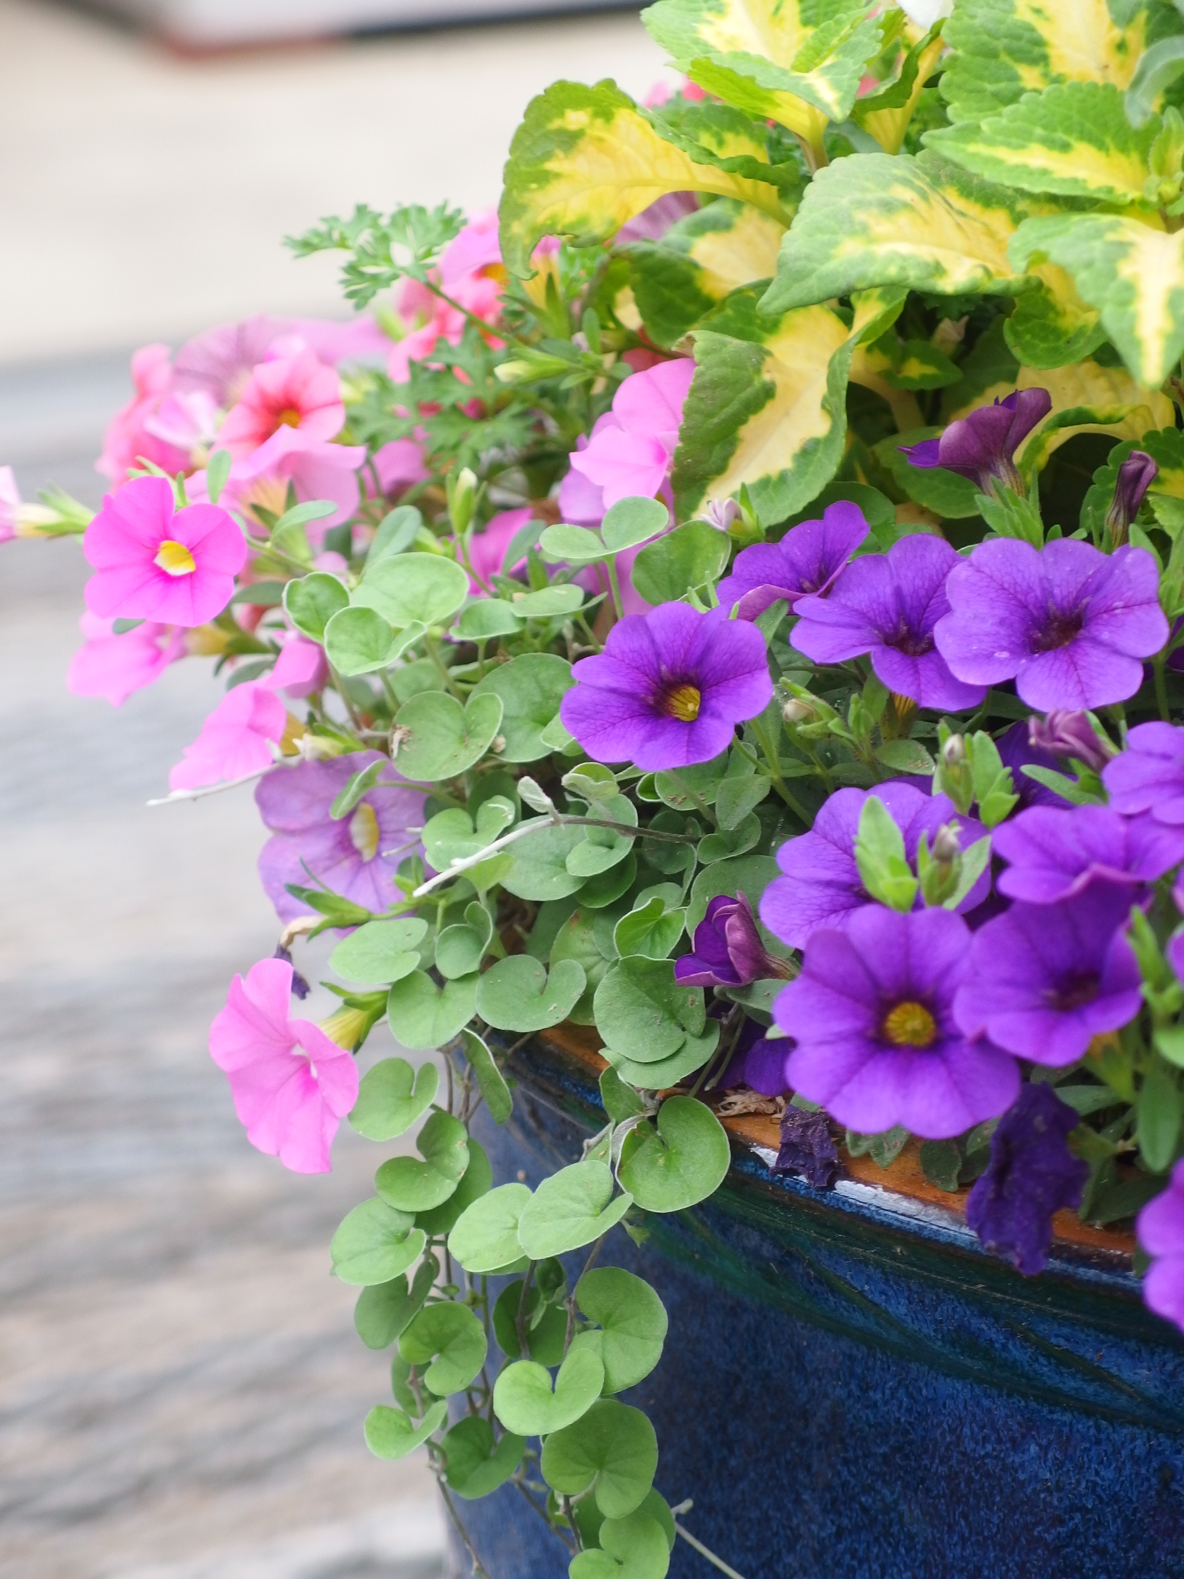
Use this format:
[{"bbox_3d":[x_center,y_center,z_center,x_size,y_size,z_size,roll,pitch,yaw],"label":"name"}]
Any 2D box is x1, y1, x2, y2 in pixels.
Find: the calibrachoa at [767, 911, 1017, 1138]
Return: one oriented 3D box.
[{"bbox_3d":[0.045,0.034,0.745,0.035,0.033,0.018,3,-11,2],"label":"calibrachoa"}]

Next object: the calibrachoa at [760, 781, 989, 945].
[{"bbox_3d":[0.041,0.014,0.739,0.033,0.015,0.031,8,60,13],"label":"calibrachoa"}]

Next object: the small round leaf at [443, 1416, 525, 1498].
[{"bbox_3d":[-0.019,0.116,0.890,0.015,0.015,0.006,7,-8,7],"label":"small round leaf"}]

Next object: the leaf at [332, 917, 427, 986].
[{"bbox_3d":[-0.035,0.027,0.840,0.017,0.004,0.016,3,41,13],"label":"leaf"}]

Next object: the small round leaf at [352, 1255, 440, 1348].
[{"bbox_3d":[-0.033,0.085,0.850,0.017,0.018,0.006,22,-8,37],"label":"small round leaf"}]

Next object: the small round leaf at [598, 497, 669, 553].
[{"bbox_3d":[0.007,-0.045,0.860,0.013,0.004,0.011,-34,48,-6],"label":"small round leaf"}]

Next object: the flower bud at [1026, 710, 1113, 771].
[{"bbox_3d":[0.071,-0.007,0.755,0.013,0.007,0.007,23,0,-17],"label":"flower bud"}]

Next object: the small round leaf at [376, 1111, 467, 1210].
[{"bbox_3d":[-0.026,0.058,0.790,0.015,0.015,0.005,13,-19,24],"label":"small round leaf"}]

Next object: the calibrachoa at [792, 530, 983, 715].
[{"bbox_3d":[0.046,-0.026,0.790,0.031,0.017,0.029,5,57,9],"label":"calibrachoa"}]

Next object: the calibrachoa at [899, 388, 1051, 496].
[{"bbox_3d":[0.061,-0.055,0.810,0.025,0.015,0.022,-11,-14,-33],"label":"calibrachoa"}]

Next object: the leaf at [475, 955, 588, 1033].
[{"bbox_3d":[-0.011,0.036,0.890,0.020,0.005,0.017,7,54,5],"label":"leaf"}]

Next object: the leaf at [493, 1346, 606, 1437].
[{"bbox_3d":[-0.007,0.096,0.815,0.018,0.005,0.017,10,58,13],"label":"leaf"}]

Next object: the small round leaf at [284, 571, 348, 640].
[{"bbox_3d":[-0.050,-0.033,0.930,0.012,0.014,0.006,4,-24,-5],"label":"small round leaf"}]

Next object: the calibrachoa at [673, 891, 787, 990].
[{"bbox_3d":[0.021,0.023,0.775,0.018,0.015,0.015,13,16,-27],"label":"calibrachoa"}]

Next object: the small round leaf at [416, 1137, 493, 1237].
[{"bbox_3d":[-0.026,0.070,0.900,0.018,0.018,0.005,4,-12,-5],"label":"small round leaf"}]

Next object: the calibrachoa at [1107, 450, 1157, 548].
[{"bbox_3d":[0.085,-0.045,0.800,0.007,0.015,0.007,18,6,0],"label":"calibrachoa"}]

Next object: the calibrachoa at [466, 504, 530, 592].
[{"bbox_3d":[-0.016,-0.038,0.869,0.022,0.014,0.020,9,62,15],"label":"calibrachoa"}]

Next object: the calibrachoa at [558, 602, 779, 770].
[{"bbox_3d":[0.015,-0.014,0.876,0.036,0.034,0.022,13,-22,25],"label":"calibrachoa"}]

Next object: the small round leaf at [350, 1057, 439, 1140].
[{"bbox_3d":[-0.032,0.051,0.840,0.015,0.015,0.004,10,-23,24],"label":"small round leaf"}]

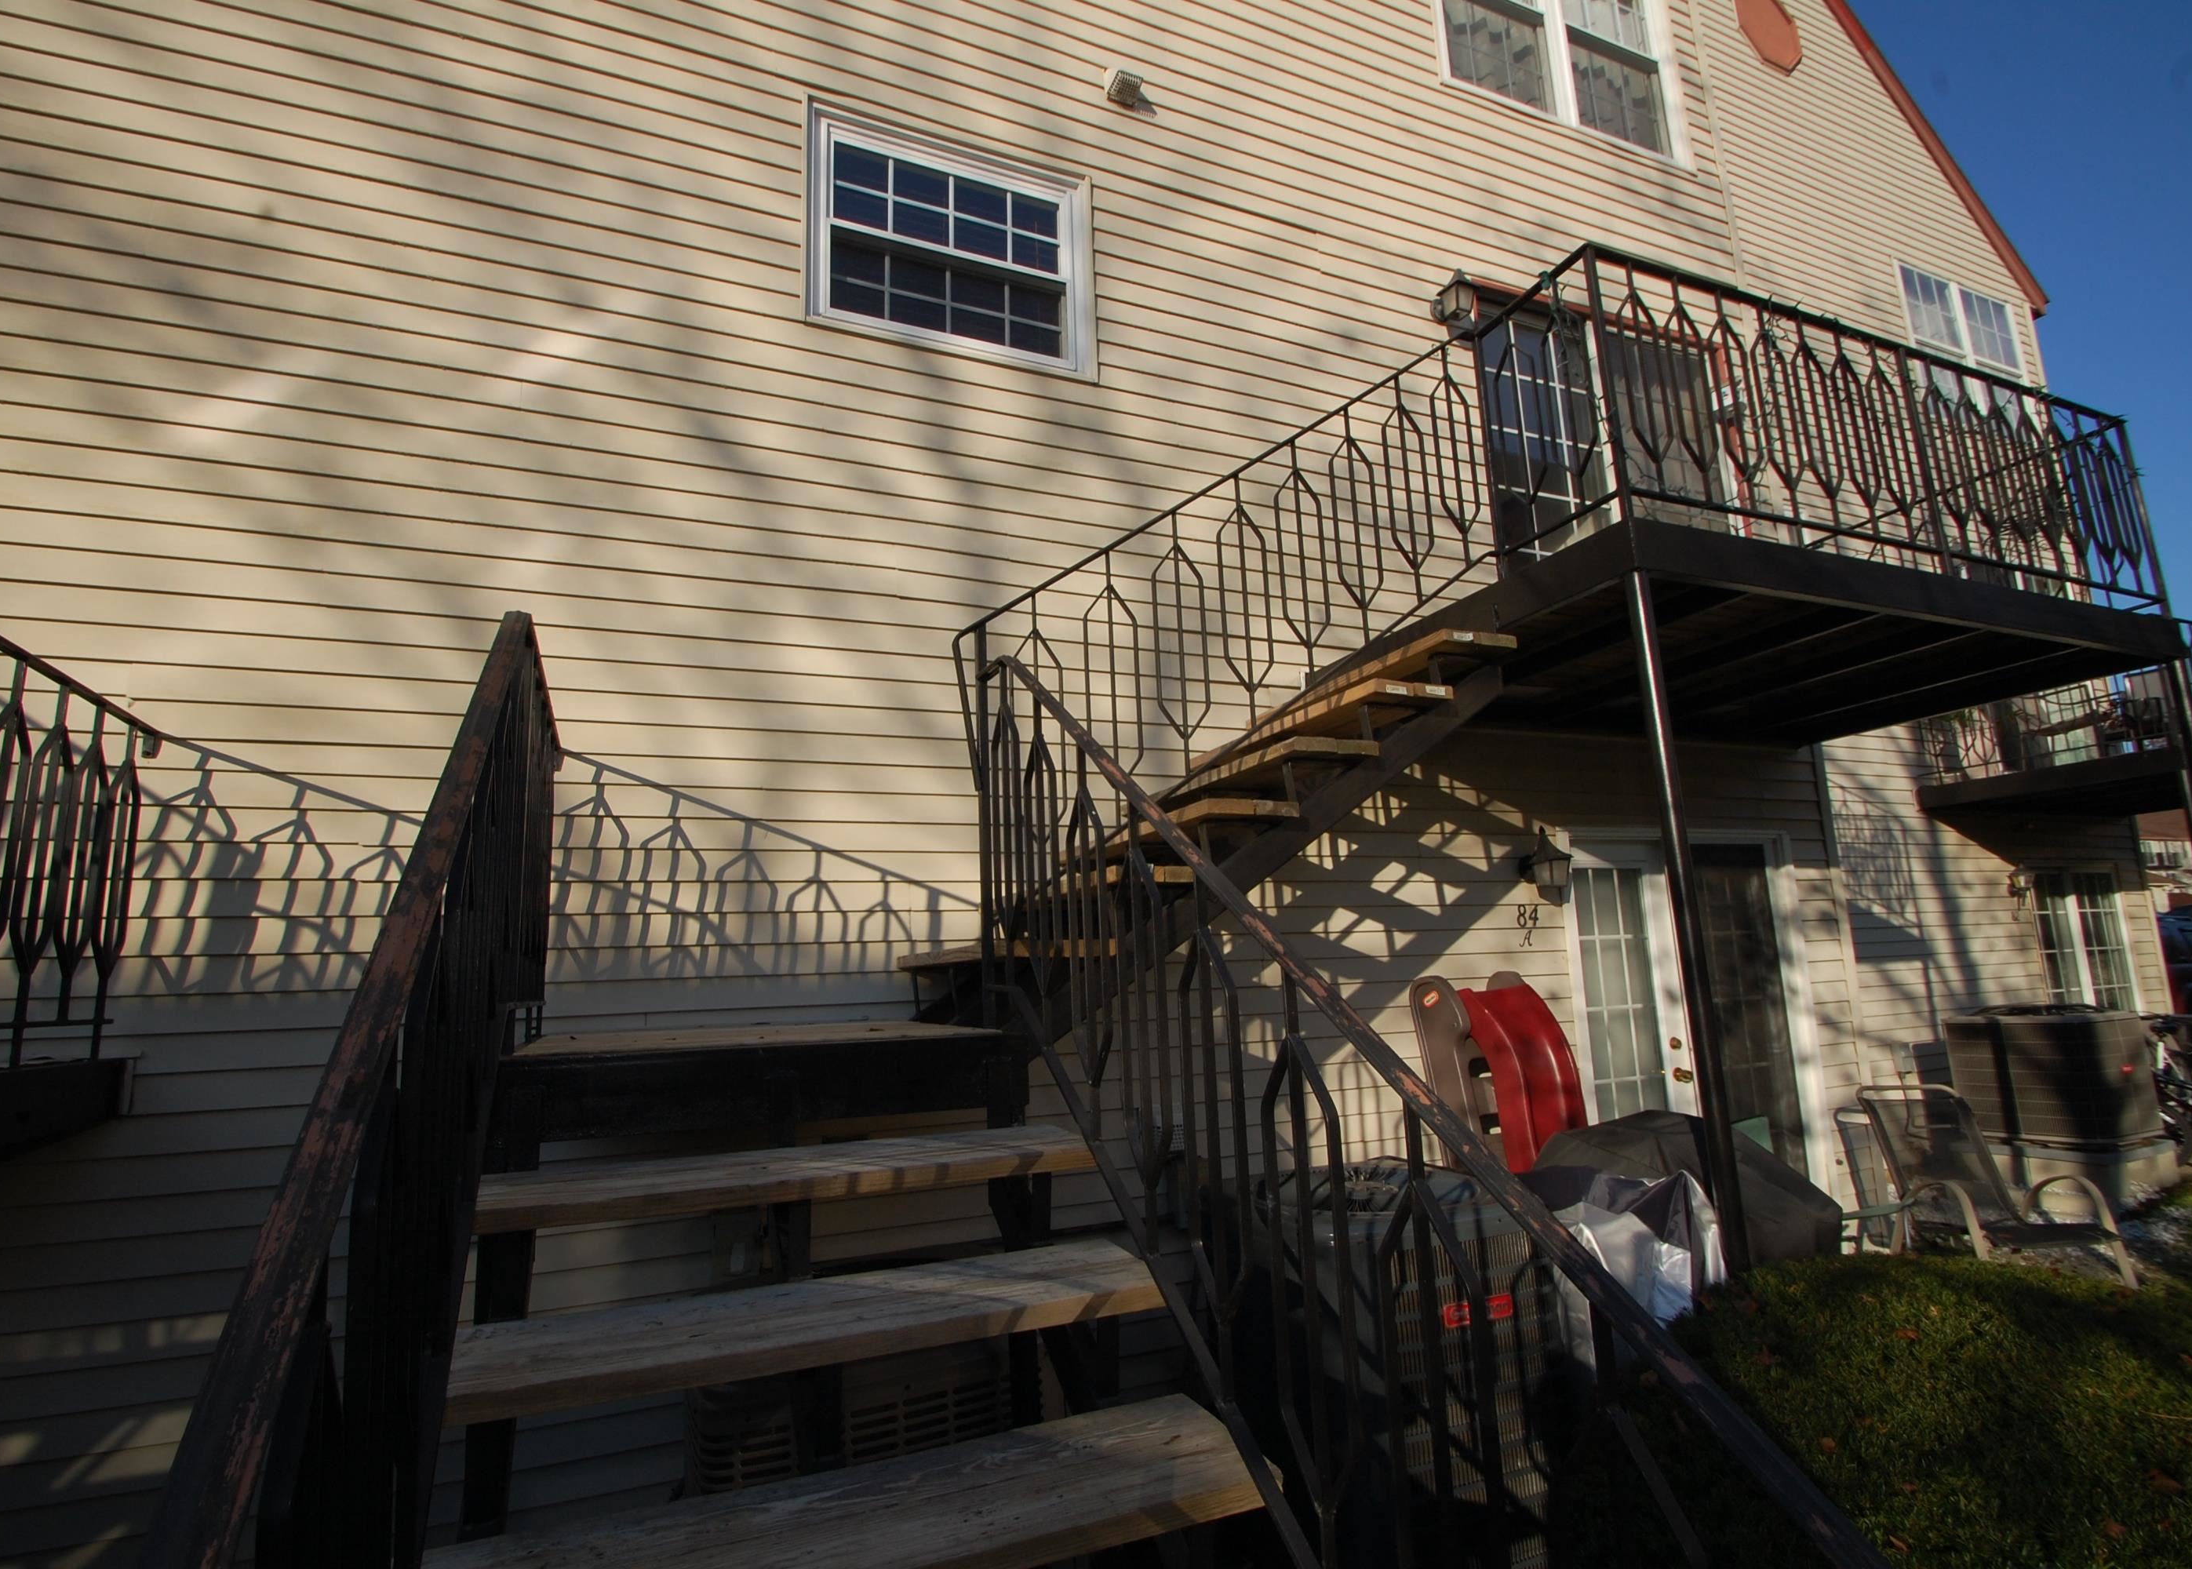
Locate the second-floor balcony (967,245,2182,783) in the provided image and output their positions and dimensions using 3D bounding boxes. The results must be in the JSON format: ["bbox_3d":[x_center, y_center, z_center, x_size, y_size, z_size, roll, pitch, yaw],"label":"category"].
[{"bbox_3d":[1.861,-0.558,3.745,5.000,1.950,1.430,2,-11,-22],"label":"second-floor balcony"}]

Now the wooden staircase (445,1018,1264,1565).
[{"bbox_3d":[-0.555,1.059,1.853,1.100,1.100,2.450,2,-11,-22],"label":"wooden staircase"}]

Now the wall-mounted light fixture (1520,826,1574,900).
[{"bbox_3d":[1.988,0.354,4.320,0.175,0.330,0.220,2,-11,-22],"label":"wall-mounted light fixture"}]

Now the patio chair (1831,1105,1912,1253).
[{"bbox_3d":[3.900,1.943,4.865,0.500,0.800,0.420,-1,-10,-8],"label":"patio chair"}]

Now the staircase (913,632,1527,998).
[{"bbox_3d":[0.402,0.131,3.273,1.870,1.180,0.960,2,-11,-22],"label":"staircase"}]

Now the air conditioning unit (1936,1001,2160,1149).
[{"bbox_3d":[6.328,1.864,6.521,0.770,0.780,0.770,3,-11,-29],"label":"air conditioning unit"}]

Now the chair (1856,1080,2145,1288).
[{"bbox_3d":[4.219,1.905,4.696,0.650,0.830,0.720,-3,-10,1],"label":"chair"}]

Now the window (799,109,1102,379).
[{"bbox_3d":[-0.533,-2.129,3.871,1.140,0.930,0.110,2,-11,-22],"label":"window"}]

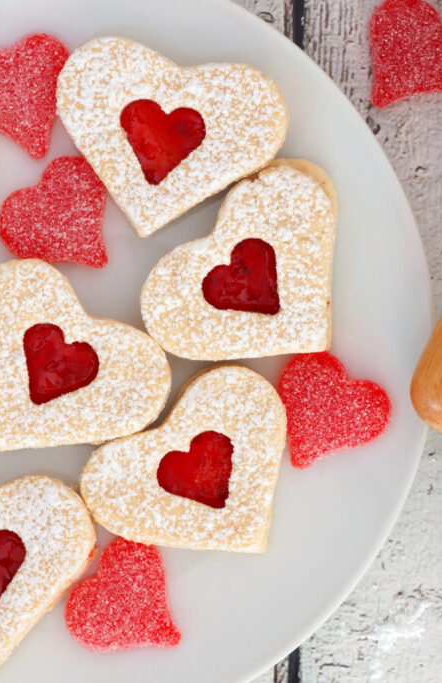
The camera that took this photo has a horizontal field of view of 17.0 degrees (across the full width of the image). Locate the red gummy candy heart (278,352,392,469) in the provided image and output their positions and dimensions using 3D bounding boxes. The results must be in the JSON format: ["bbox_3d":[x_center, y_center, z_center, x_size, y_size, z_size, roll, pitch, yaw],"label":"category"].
[{"bbox_3d":[0.030,0.022,0.432,0.034,0.011,0.033,30,89,1],"label":"red gummy candy heart"}]

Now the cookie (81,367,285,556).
[{"bbox_3d":[-0.004,0.041,0.432,0.063,0.013,0.053,-35,89,0],"label":"cookie"}]

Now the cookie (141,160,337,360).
[{"bbox_3d":[0.013,-0.017,0.434,0.068,0.013,0.053,-44,89,-1],"label":"cookie"}]

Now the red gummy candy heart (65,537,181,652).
[{"bbox_3d":[-0.025,0.077,0.433,0.034,0.011,0.036,40,89,1],"label":"red gummy candy heart"}]

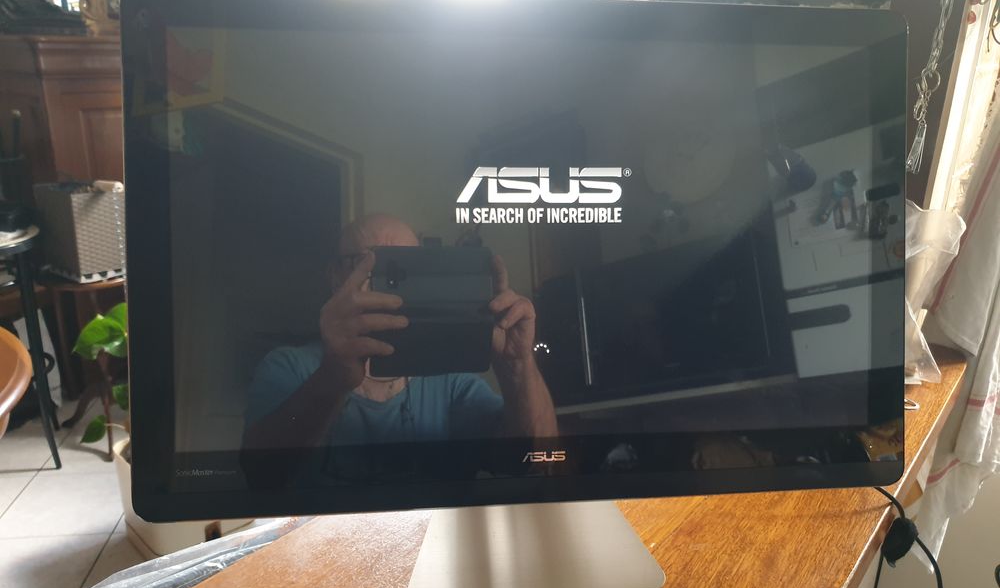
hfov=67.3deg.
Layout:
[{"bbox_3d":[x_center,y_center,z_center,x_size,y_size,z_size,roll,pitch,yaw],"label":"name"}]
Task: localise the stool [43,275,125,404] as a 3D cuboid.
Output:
[{"bbox_3d":[-1.245,0.190,2.388,0.330,0.554,0.330,0,20,-7],"label":"stool"}]

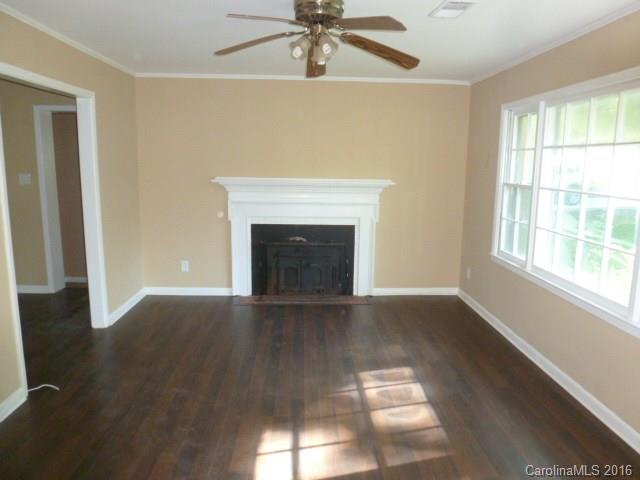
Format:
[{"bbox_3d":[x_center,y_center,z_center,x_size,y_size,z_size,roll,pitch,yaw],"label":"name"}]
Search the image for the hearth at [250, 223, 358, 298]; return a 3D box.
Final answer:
[{"bbox_3d":[-0.197,0.222,5.265,1.192,0.838,0.300,0,10,-3],"label":"hearth"}]

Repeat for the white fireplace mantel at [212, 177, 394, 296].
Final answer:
[{"bbox_3d":[-0.179,0.006,4.994,1.980,1.356,0.200,0,10,-3],"label":"white fireplace mantel"}]

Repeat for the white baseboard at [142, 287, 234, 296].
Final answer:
[{"bbox_3d":[-1.512,0.600,5.131,0.988,0.097,0.022,0,10,-3],"label":"white baseboard"}]

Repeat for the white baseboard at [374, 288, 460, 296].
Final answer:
[{"bbox_3d":[1.137,0.623,5.250,0.997,0.097,0.022,0,10,-3],"label":"white baseboard"}]

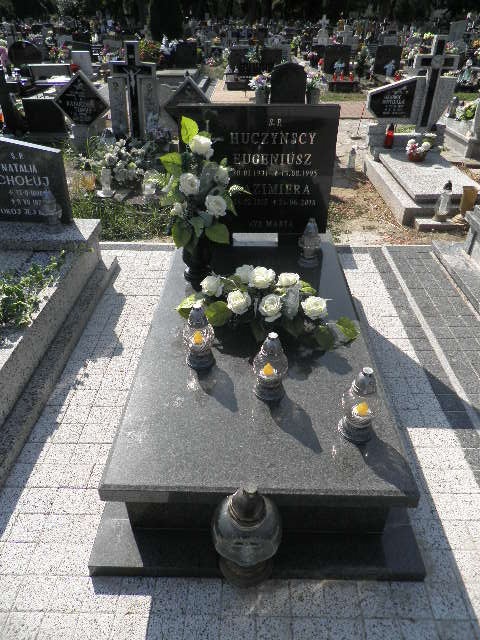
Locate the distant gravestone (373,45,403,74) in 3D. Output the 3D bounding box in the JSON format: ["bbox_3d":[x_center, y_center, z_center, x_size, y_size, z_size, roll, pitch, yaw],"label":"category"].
[{"bbox_3d":[3.292,-5.796,9.904,0.641,0.587,0.080,1,35,1],"label":"distant gravestone"}]

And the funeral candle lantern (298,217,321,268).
[{"bbox_3d":[0.380,-0.413,2.334,0.117,0.254,0.117,1,35,1],"label":"funeral candle lantern"}]

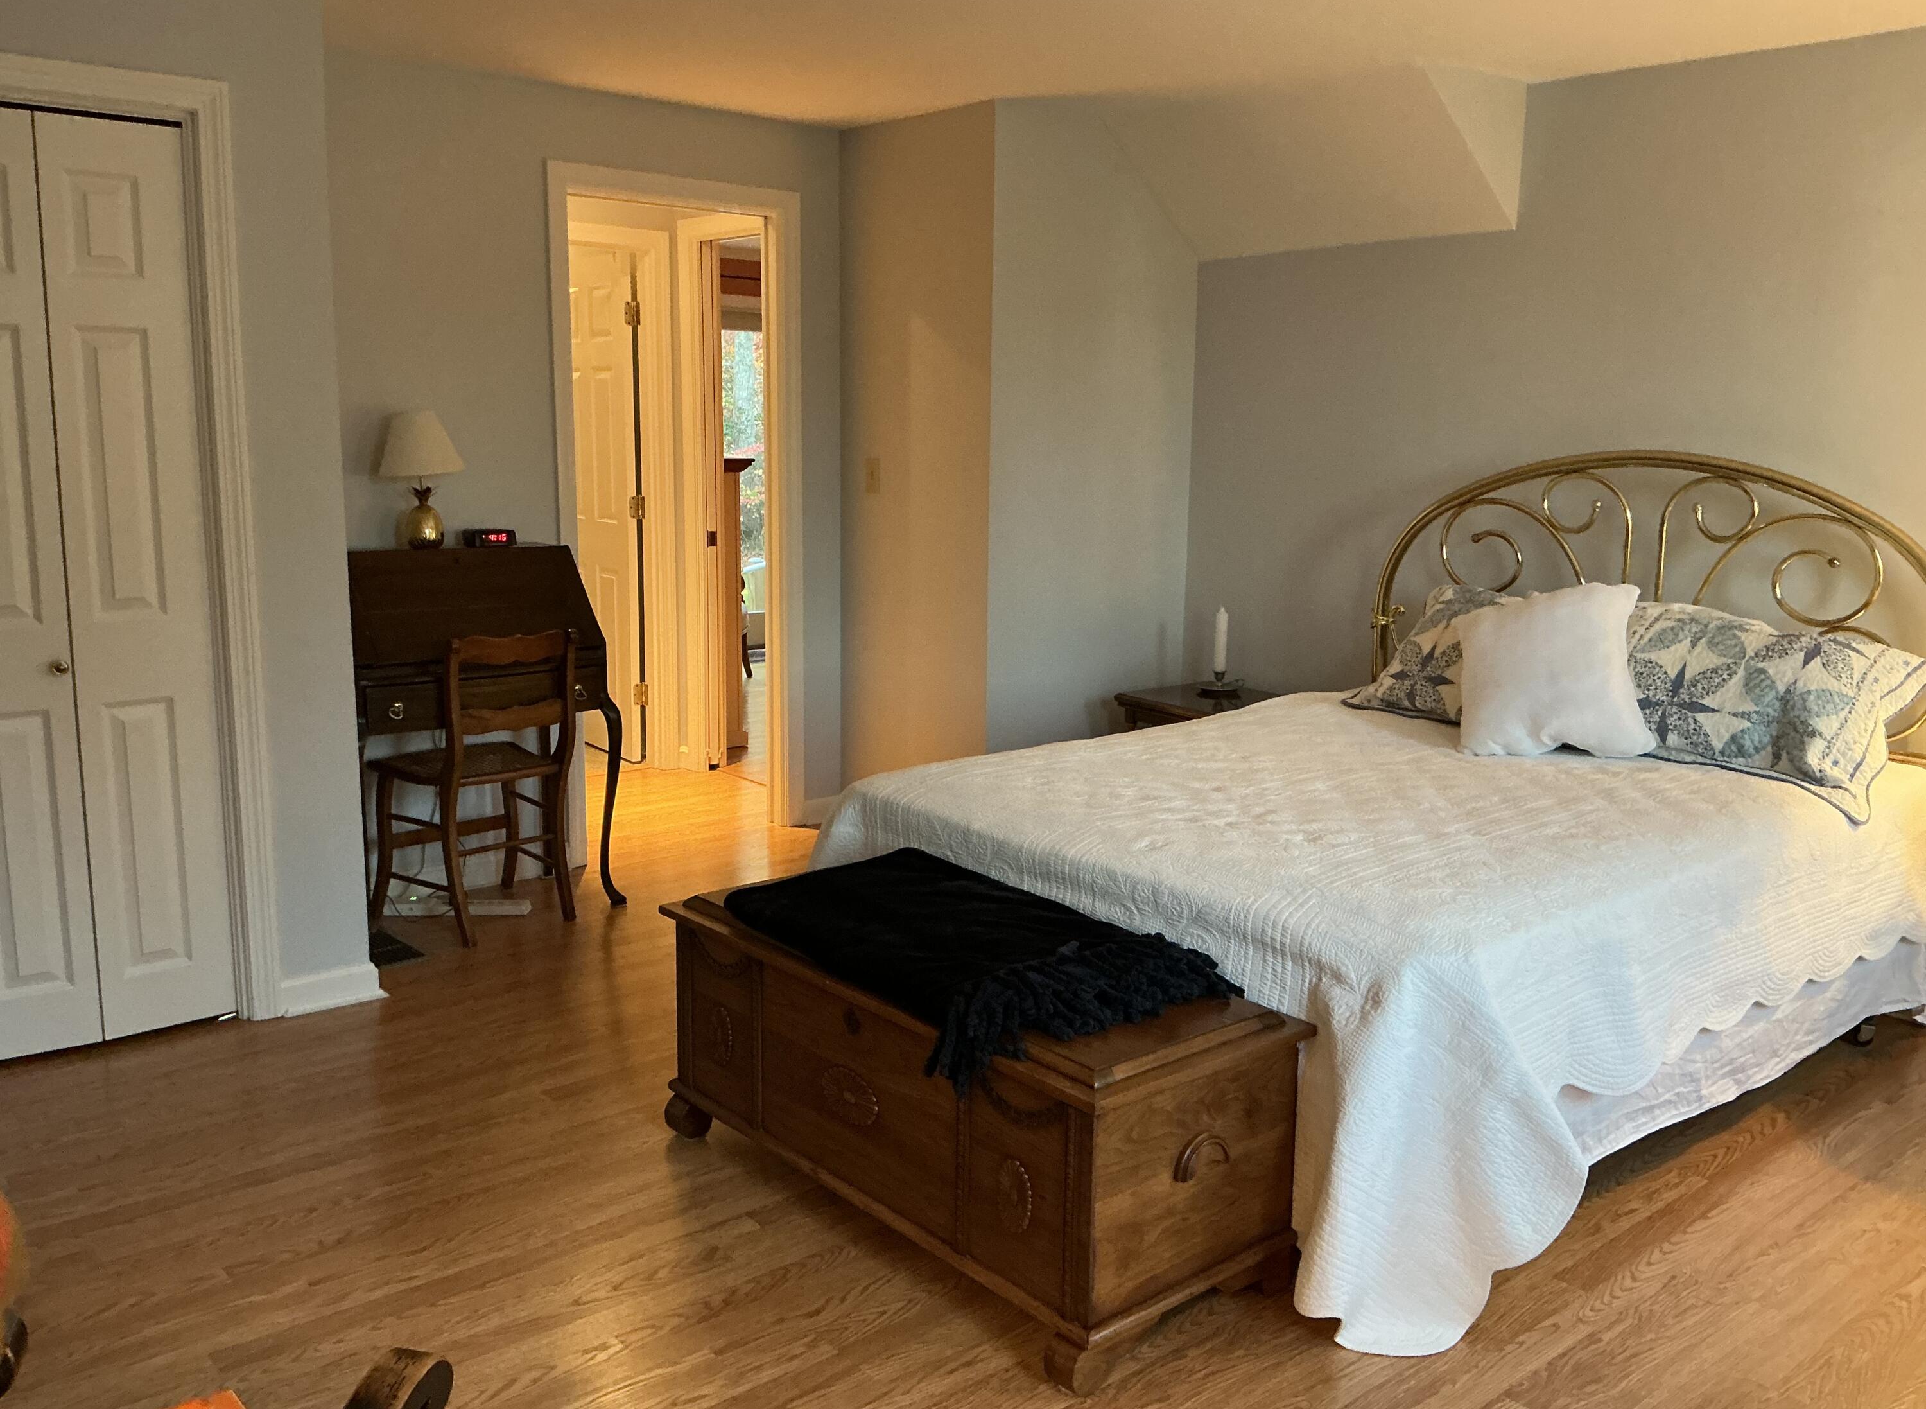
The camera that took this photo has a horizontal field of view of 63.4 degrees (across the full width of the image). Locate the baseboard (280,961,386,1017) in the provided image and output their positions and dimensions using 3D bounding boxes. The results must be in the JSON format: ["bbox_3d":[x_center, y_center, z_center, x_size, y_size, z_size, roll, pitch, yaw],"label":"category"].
[{"bbox_3d":[-1.512,0.684,3.728,0.239,0.080,0.025,-7,12,-39],"label":"baseboard"}]

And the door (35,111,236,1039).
[{"bbox_3d":[-1.802,-0.241,3.406,0.275,1.978,0.035,-7,12,-39],"label":"door"}]

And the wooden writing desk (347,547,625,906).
[{"bbox_3d":[-1.412,0.082,4.436,0.725,1.040,0.420,-7,12,-39],"label":"wooden writing desk"}]

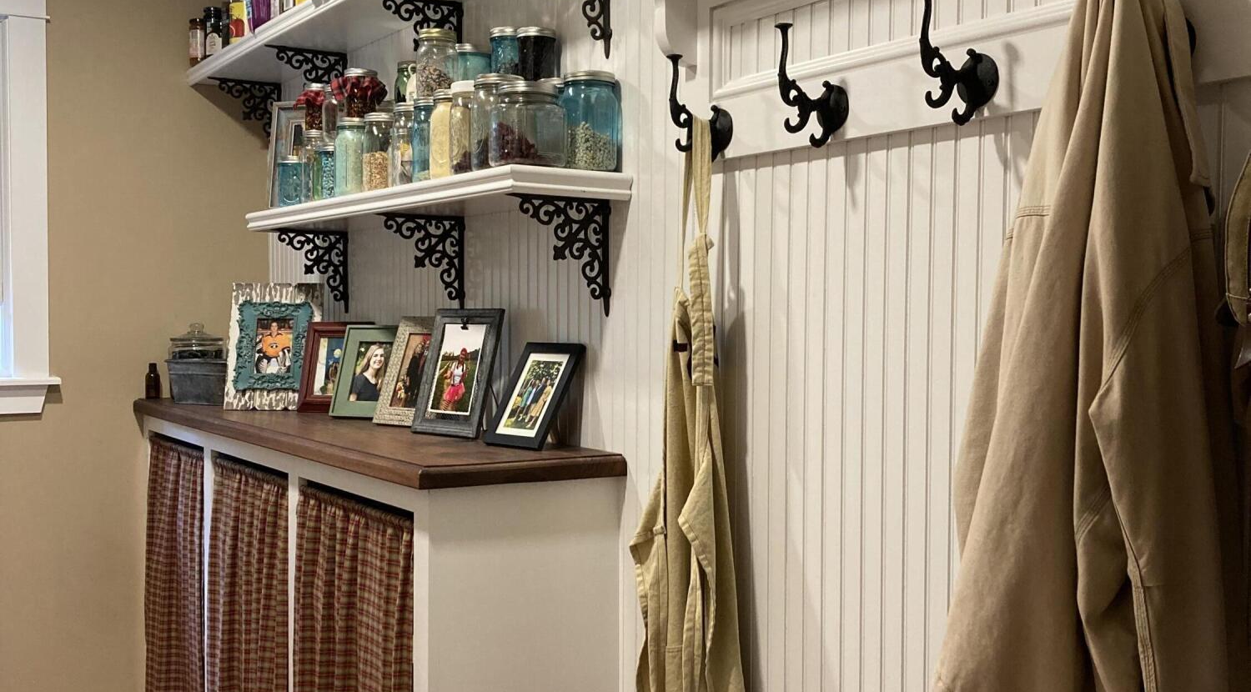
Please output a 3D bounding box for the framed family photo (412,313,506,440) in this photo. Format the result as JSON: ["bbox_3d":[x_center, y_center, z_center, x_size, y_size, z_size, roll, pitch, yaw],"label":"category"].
[{"bbox_3d":[-0.327,0.055,2.678,0.179,0.256,0.025,2,-14,39],"label":"framed family photo"}]

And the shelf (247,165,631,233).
[{"bbox_3d":[-0.487,-0.298,2.928,0.236,0.042,1.506,-1,2,-32],"label":"shelf"}]

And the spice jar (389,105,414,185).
[{"bbox_3d":[-0.408,-0.377,2.590,0.090,0.164,0.090,0,2,0],"label":"spice jar"}]

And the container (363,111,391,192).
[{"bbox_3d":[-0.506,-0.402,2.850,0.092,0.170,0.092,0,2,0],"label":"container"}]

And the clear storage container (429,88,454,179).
[{"bbox_3d":[-0.324,-0.388,2.570,0.093,0.174,0.093,-1,2,-32],"label":"clear storage container"}]

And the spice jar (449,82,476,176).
[{"bbox_3d":[-0.275,-0.386,2.490,0.093,0.174,0.093,0,2,0],"label":"spice jar"}]

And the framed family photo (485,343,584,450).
[{"bbox_3d":[-0.166,0.099,2.562,0.028,0.214,0.166,35,-21,-36],"label":"framed family photo"}]

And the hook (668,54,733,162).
[{"bbox_3d":[0.100,-0.352,2.021,0.104,0.157,0.064,-1,2,-32],"label":"hook"}]

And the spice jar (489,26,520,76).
[{"bbox_3d":[-0.207,-0.517,2.423,0.073,0.097,0.073,0,2,0],"label":"spice jar"}]

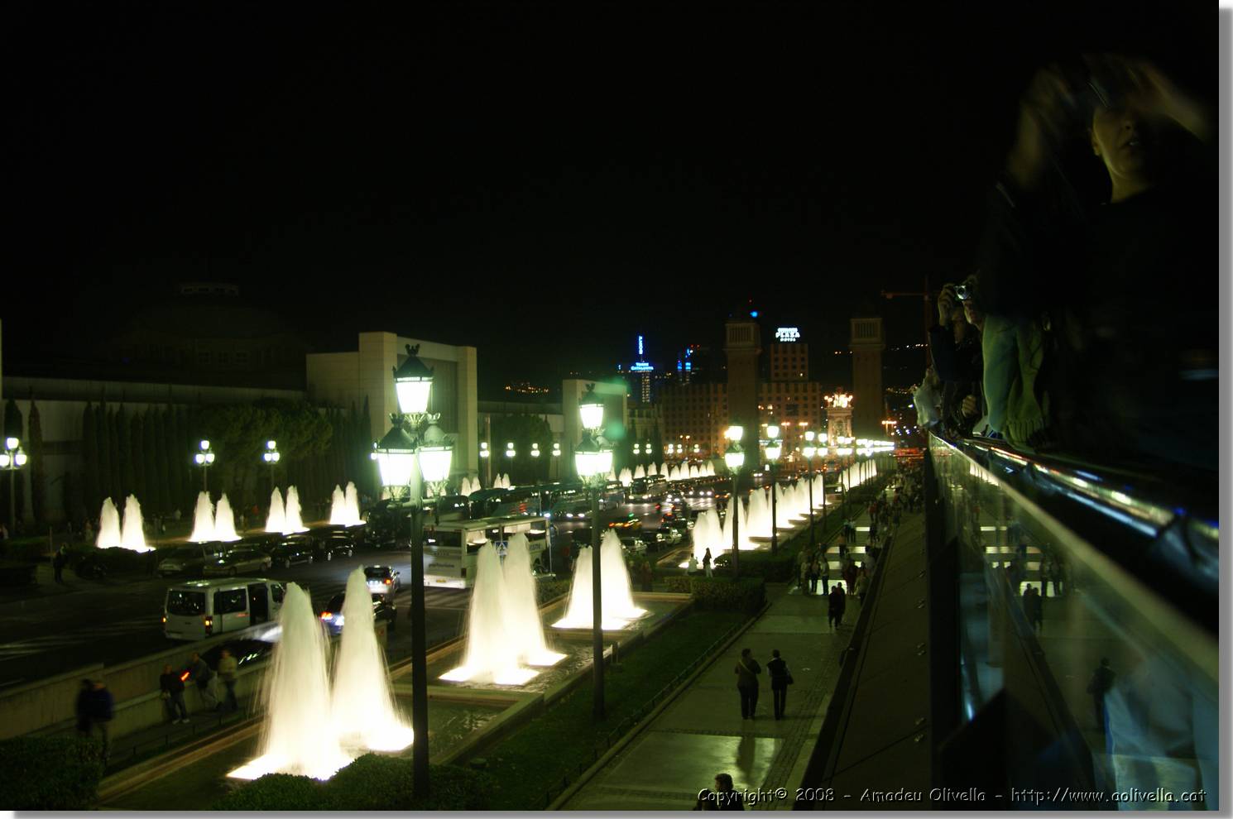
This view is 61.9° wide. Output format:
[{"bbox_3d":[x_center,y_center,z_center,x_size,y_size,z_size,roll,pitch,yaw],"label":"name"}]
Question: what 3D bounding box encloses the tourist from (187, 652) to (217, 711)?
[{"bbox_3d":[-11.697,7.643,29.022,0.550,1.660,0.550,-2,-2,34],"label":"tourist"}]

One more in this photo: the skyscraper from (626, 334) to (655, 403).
[{"bbox_3d":[25.015,-22.906,1070.000,28.000,106.000,26.000,-1,-2,8],"label":"skyscraper"}]

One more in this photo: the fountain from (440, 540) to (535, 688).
[{"bbox_3d":[-3.547,5.589,28.872,2.200,3.750,1.800,-1,-1,16],"label":"fountain"}]

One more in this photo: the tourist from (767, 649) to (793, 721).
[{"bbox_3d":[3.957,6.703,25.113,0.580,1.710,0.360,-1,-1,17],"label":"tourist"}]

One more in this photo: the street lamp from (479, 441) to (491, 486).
[{"bbox_3d":[-17.781,8.166,139.000,0.900,7.900,1.500,-1,-2,16],"label":"street lamp"}]

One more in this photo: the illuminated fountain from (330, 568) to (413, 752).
[{"bbox_3d":[-5.636,5.663,23.800,1.750,3.800,1.750,-1,-2,16],"label":"illuminated fountain"}]

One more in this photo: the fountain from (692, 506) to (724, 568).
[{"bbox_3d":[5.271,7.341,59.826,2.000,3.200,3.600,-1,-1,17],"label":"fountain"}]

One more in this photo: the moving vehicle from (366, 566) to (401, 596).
[{"bbox_3d":[-10.729,7.781,46.800,1.770,1.460,4.300,-1,-1,-1],"label":"moving vehicle"}]

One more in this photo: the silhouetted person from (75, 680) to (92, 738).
[{"bbox_3d":[-12.324,7.080,23.813,0.480,1.700,0.360,-1,-1,17],"label":"silhouetted person"}]

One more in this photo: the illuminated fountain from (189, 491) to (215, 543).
[{"bbox_3d":[-32.661,8.360,81.051,1.900,3.800,2.000,-2,-2,16],"label":"illuminated fountain"}]

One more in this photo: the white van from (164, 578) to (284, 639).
[{"bbox_3d":[-14.238,7.250,38.307,1.930,2.050,4.950,-1,-2,16],"label":"white van"}]

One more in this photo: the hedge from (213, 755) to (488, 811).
[{"bbox_3d":[-4.174,6.353,16.415,4.200,1.100,2.000,-2,-2,16],"label":"hedge"}]

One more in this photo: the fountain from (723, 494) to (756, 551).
[{"bbox_3d":[7.770,7.129,65.000,2.000,3.500,2.800,-1,-1,17],"label":"fountain"}]

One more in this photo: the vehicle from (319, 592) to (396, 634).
[{"bbox_3d":[-9.461,7.388,37.700,1.780,1.480,4.250,-1,-2,9],"label":"vehicle"}]

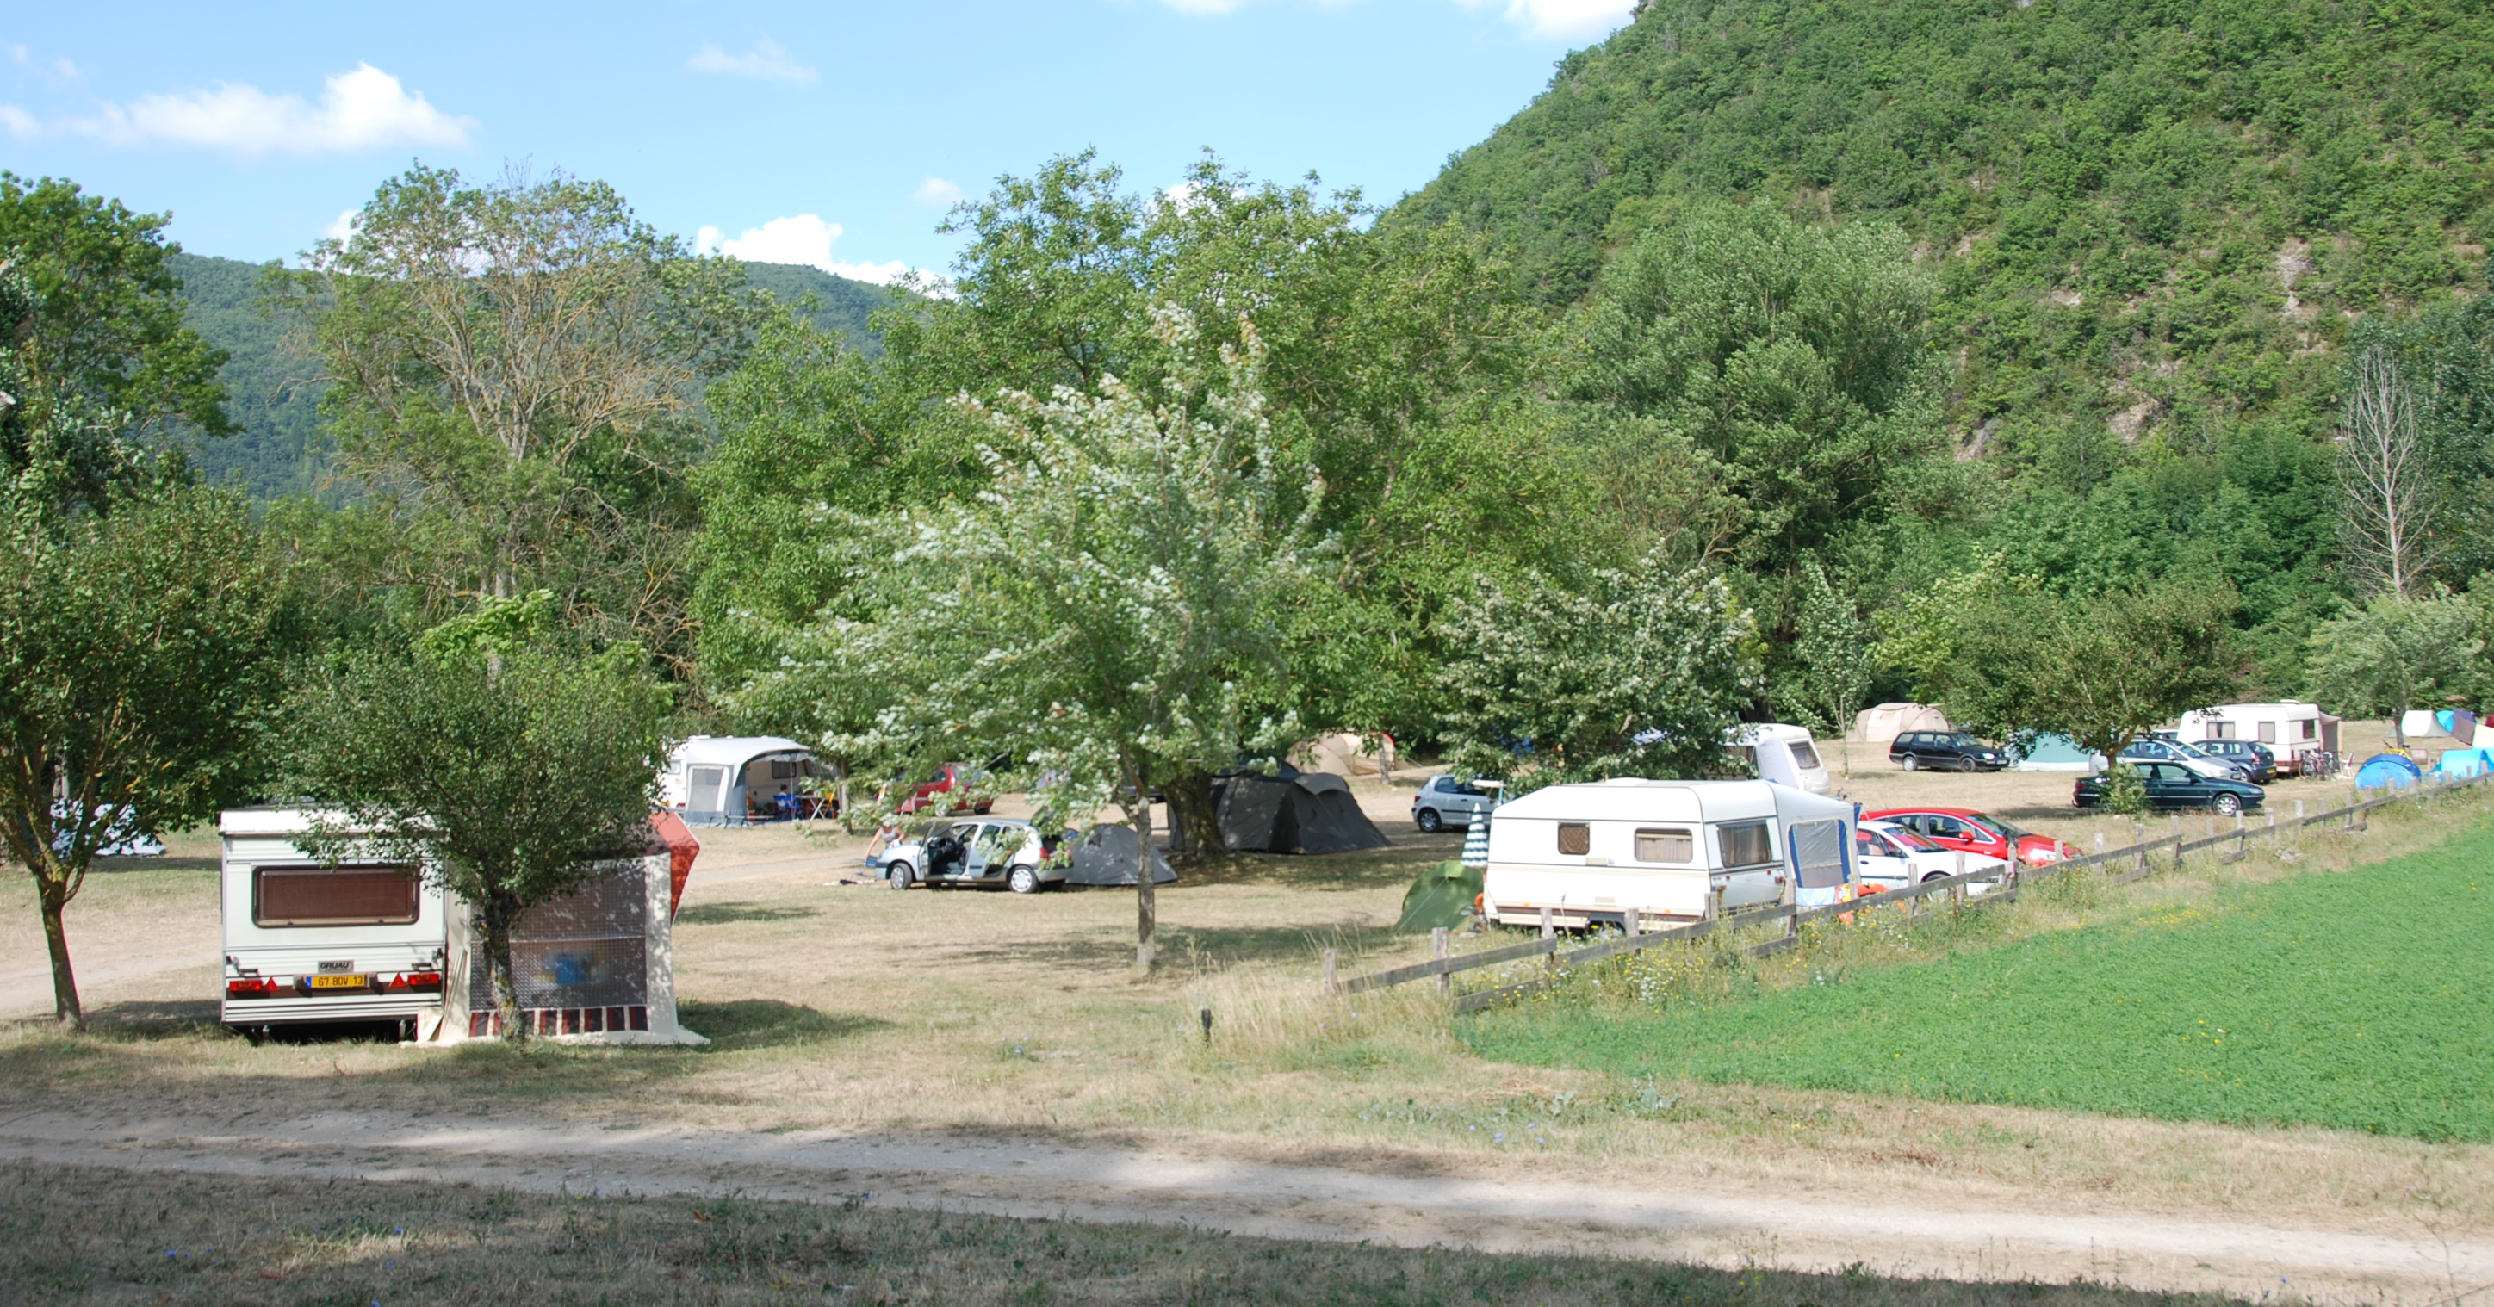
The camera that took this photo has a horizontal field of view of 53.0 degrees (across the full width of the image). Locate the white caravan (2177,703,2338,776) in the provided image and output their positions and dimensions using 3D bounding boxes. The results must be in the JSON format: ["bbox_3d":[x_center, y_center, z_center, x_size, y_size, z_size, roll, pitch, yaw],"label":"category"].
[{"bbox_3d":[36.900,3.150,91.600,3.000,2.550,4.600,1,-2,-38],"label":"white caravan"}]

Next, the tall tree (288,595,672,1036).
[{"bbox_3d":[-7.100,1.530,23.300,3.500,4.150,3.400,1,-2,-17],"label":"tall tree"}]

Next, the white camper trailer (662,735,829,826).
[{"bbox_3d":[-14.007,3.550,69.500,4.800,2.450,4.100,1,-2,-33],"label":"white camper trailer"}]

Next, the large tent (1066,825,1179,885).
[{"bbox_3d":[-2.608,4.052,50.300,2.700,1.270,2.200,0,-1,-10],"label":"large tent"}]

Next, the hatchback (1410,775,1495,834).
[{"bbox_3d":[6.047,3.765,62.300,3.900,1.440,1.660,0,-2,12],"label":"hatchback"}]

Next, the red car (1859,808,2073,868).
[{"bbox_3d":[13.154,3.668,46.800,4.600,1.540,1.830,-1,-2,28],"label":"red car"}]

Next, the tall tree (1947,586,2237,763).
[{"bbox_3d":[20.800,1.000,61.700,7.200,5.600,6.800,-1,-2,19],"label":"tall tree"}]

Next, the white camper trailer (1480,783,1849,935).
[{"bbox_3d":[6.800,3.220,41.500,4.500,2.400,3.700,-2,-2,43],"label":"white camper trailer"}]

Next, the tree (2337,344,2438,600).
[{"bbox_3d":[65.500,-7.000,144.000,5.800,21.000,5.600,-1,-2,24],"label":"tree"}]

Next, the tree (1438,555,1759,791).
[{"bbox_3d":[6.825,1.324,48.500,6.200,6.450,5.900,0,-1,0],"label":"tree"}]

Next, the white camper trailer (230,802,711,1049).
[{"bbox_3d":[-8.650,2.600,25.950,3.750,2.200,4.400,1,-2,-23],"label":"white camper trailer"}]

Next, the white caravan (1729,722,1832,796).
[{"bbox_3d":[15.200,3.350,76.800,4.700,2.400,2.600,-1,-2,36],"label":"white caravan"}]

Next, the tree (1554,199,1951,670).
[{"bbox_3d":[23.400,-7.800,113.000,17.300,24.500,16.000,0,-2,12],"label":"tree"}]

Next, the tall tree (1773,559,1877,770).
[{"bbox_3d":[20.300,0.550,88.000,3.600,7.800,3.500,0,-2,13],"label":"tall tree"}]

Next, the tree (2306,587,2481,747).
[{"bbox_3d":[53.200,0.700,116.000,7.900,7.400,7.600,-1,-2,25],"label":"tree"}]

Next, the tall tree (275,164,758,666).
[{"bbox_3d":[-24.885,-6.032,85.000,15.800,21.000,15.000,0,-1,0],"label":"tall tree"}]

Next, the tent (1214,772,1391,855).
[{"bbox_3d":[1.278,3.699,57.500,4.000,1.870,3.000,0,-2,-15],"label":"tent"}]

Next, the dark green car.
[{"bbox_3d":[23.948,3.537,64.800,4.550,1.410,1.760,-1,-2,24],"label":"dark green car"}]

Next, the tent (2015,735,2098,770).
[{"bbox_3d":[29.713,3.554,91.500,3.500,1.650,2.800,0,-1,10],"label":"tent"}]

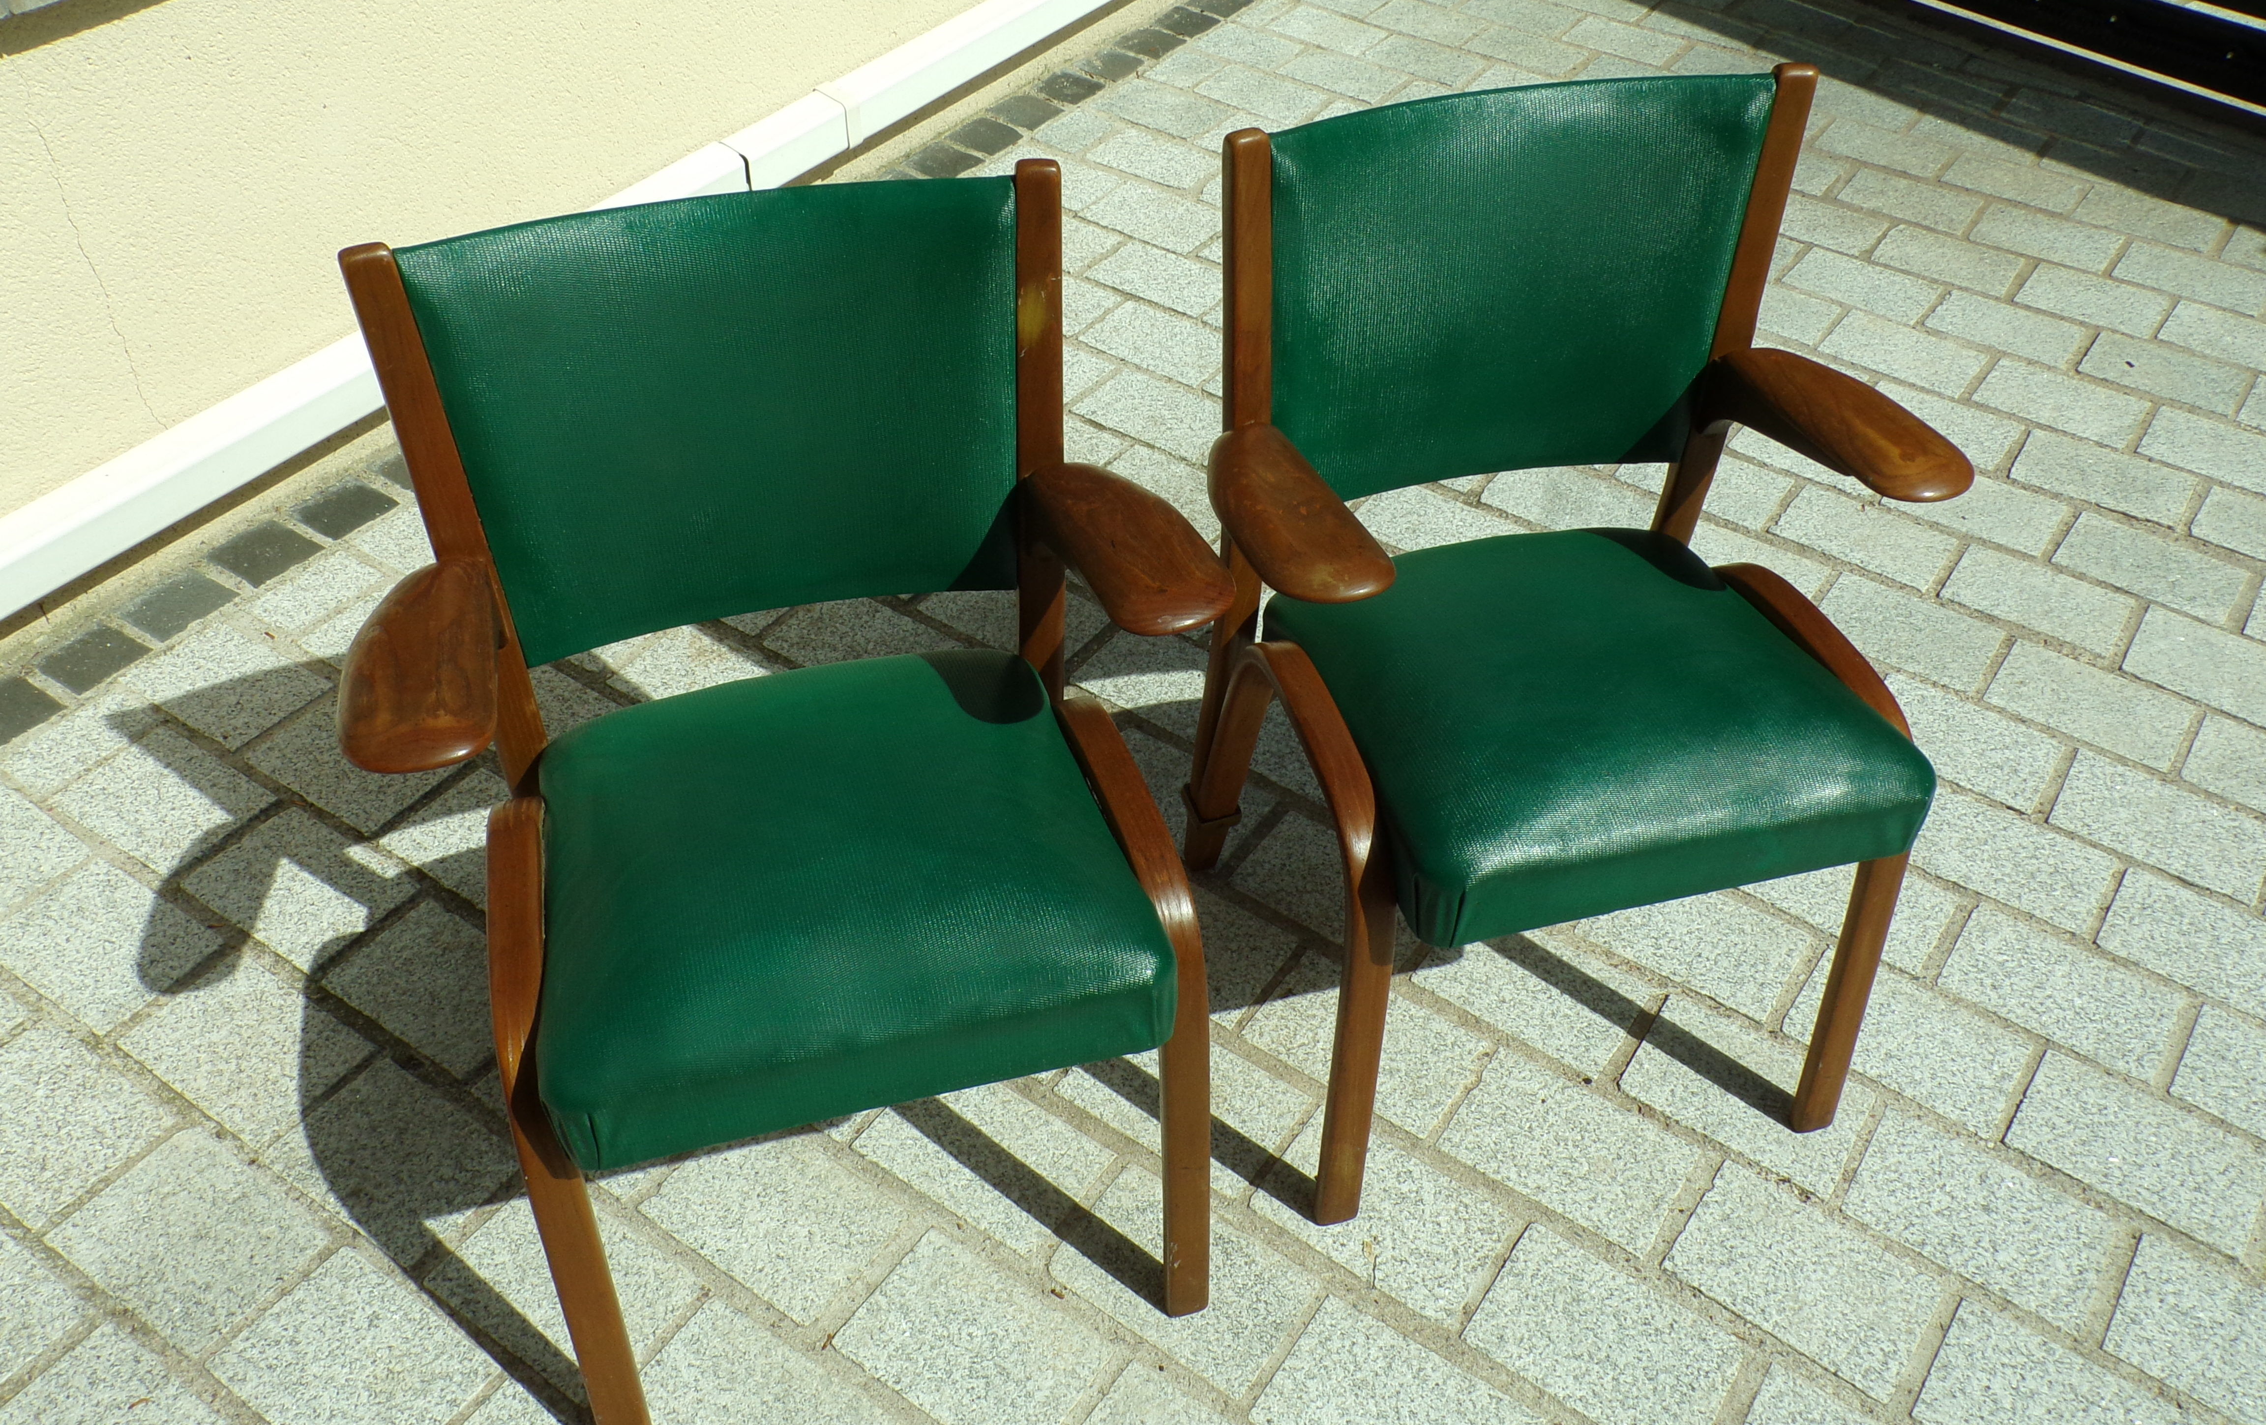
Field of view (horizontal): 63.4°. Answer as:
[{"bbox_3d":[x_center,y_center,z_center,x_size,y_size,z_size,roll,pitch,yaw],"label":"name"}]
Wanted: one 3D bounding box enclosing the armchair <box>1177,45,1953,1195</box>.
[{"bbox_3d":[0.372,-0.041,1.534,0.602,0.798,0.513,-8,45,-11],"label":"armchair"}]

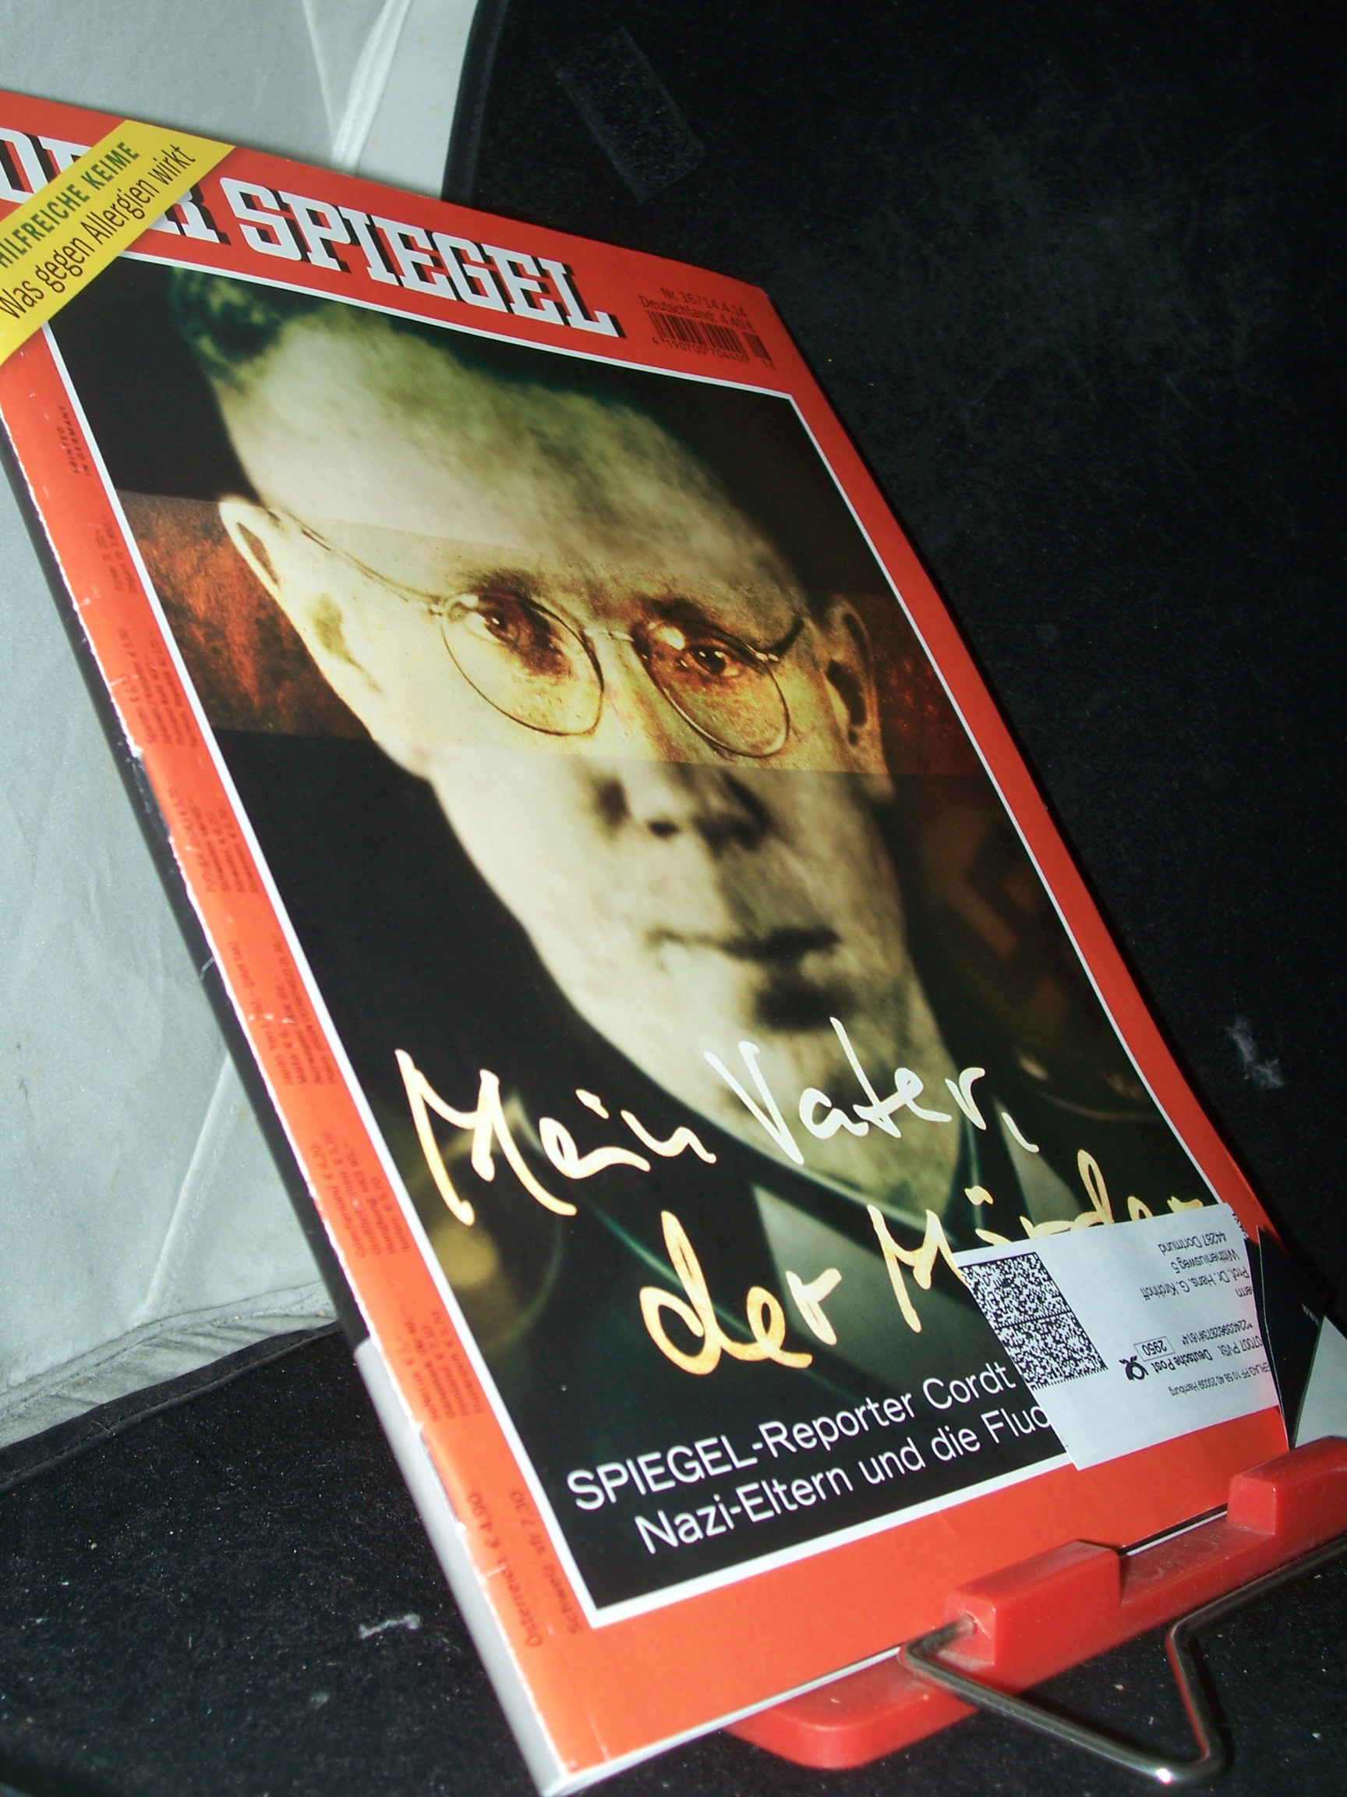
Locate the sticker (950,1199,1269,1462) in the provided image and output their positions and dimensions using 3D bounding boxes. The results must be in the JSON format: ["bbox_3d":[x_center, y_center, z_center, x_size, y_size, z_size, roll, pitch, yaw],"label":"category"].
[{"bbox_3d":[0.079,0.069,0.355,0.085,0.037,0.002,2,-39,-48],"label":"sticker"}]

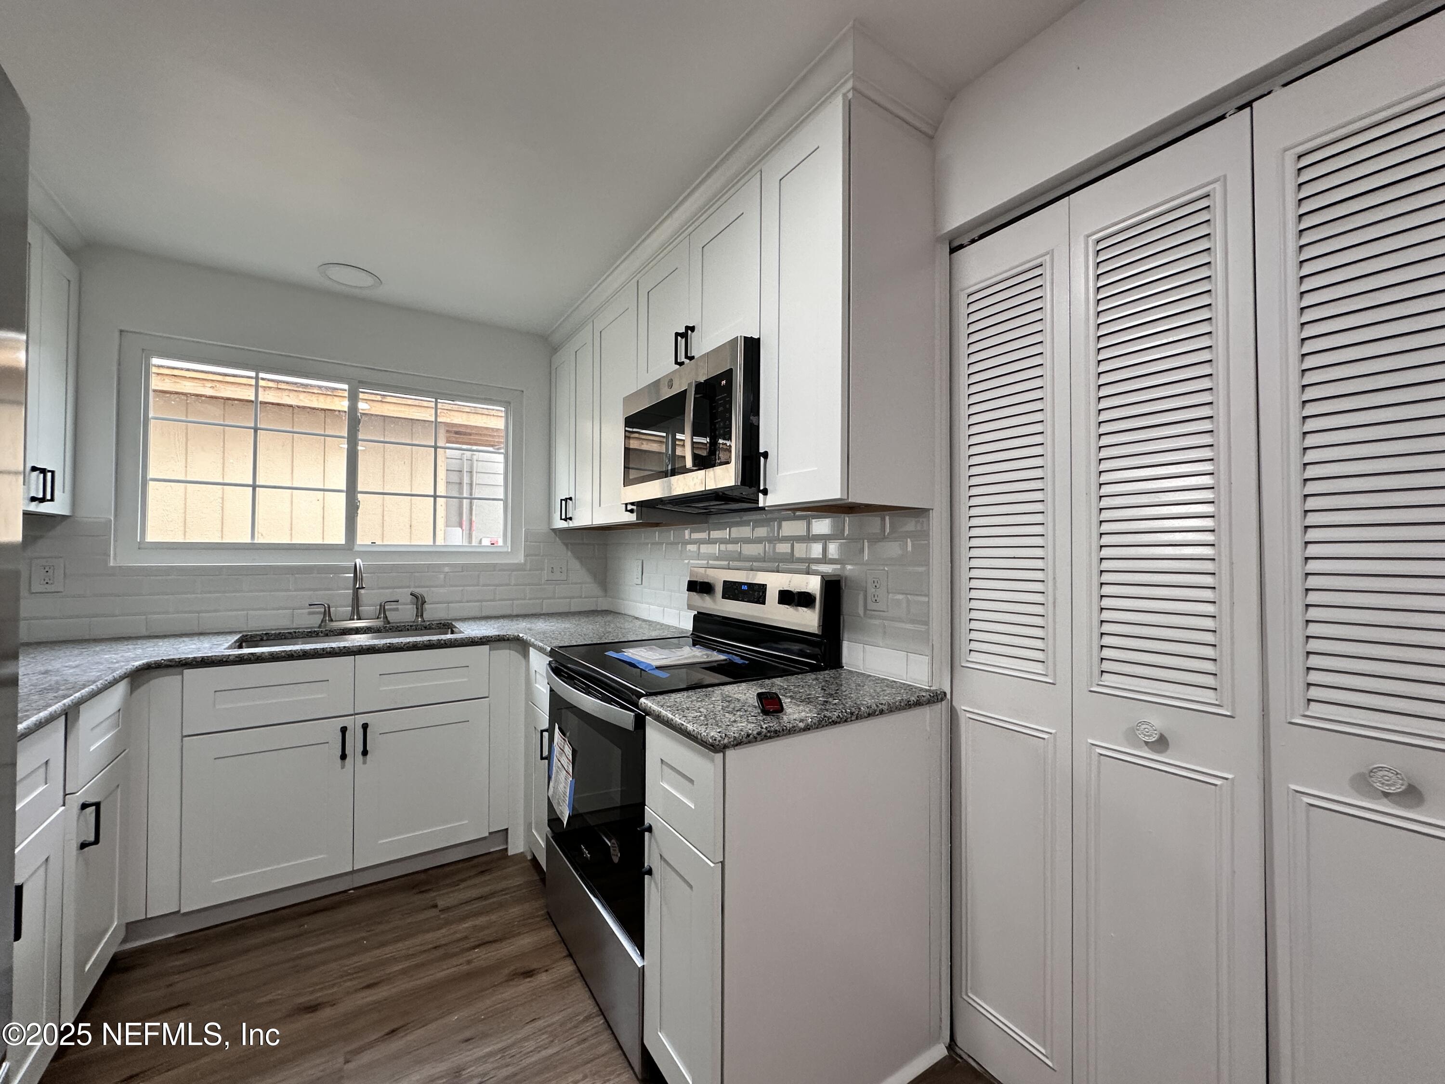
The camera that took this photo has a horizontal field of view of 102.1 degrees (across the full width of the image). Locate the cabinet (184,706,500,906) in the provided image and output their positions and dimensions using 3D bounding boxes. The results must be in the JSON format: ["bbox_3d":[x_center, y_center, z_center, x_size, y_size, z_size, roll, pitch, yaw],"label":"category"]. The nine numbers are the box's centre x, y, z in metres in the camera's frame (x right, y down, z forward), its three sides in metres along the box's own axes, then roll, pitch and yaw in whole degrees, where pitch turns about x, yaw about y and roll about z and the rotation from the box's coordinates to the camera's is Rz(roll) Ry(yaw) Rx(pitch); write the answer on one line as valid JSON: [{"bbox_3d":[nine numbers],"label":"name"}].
[{"bbox_3d":[-1.476,0.896,2.330,0.911,0.543,0.600,1,-1,-33],"label":"cabinet"}]

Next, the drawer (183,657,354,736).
[{"bbox_3d":[-1.610,0.513,2.126,0.454,0.207,0.400,1,-1,-33],"label":"drawer"}]

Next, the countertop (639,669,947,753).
[{"bbox_3d":[0.186,0.388,1.415,0.683,0.039,0.341,1,-1,-33],"label":"countertop"}]

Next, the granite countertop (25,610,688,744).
[{"bbox_3d":[-1.259,0.392,2.027,2.435,0.039,1.580,1,-1,-33],"label":"granite countertop"}]

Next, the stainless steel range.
[{"bbox_3d":[-0.140,0.688,1.849,0.697,1.182,0.756,1,-1,-33],"label":"stainless steel range"}]

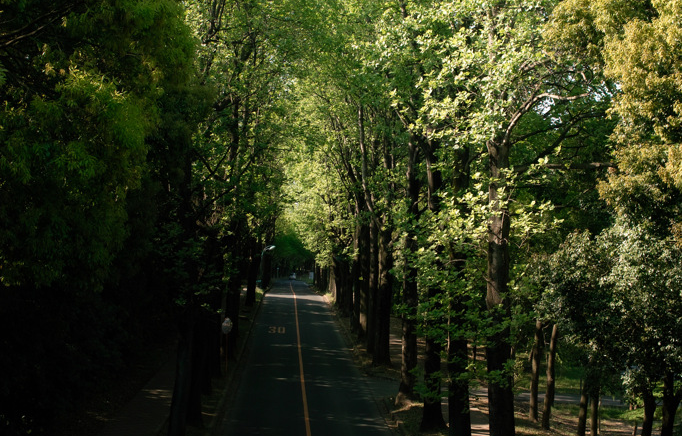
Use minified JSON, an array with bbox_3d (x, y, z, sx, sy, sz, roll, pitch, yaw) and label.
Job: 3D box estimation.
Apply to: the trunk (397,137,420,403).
[{"bbox_3d":[3.096,2.356,54.244,0.750,12.330,0.750,3,-1,-3],"label":"trunk"}]

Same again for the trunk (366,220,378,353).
[{"bbox_3d":[2.021,4.463,75.782,0.680,8.870,0.680,3,-1,-3],"label":"trunk"}]

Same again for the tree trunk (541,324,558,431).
[{"bbox_3d":[8.476,6.507,47.702,0.420,4.300,0.420,3,-1,-3],"label":"tree trunk"}]

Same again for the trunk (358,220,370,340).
[{"bbox_3d":[1.765,4.665,88.816,0.720,8.960,0.720,3,-1,-3],"label":"trunk"}]

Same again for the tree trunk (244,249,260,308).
[{"bbox_3d":[-9.169,6.213,121.032,1.000,6.100,1.000,3,-1,-3],"label":"tree trunk"}]

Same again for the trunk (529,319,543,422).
[{"bbox_3d":[8.244,6.485,49.714,0.400,4.400,0.400,3,-1,-3],"label":"trunk"}]

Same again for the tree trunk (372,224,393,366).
[{"bbox_3d":[2.434,4.588,69.440,0.850,8.410,0.850,3,-1,-3],"label":"tree trunk"}]

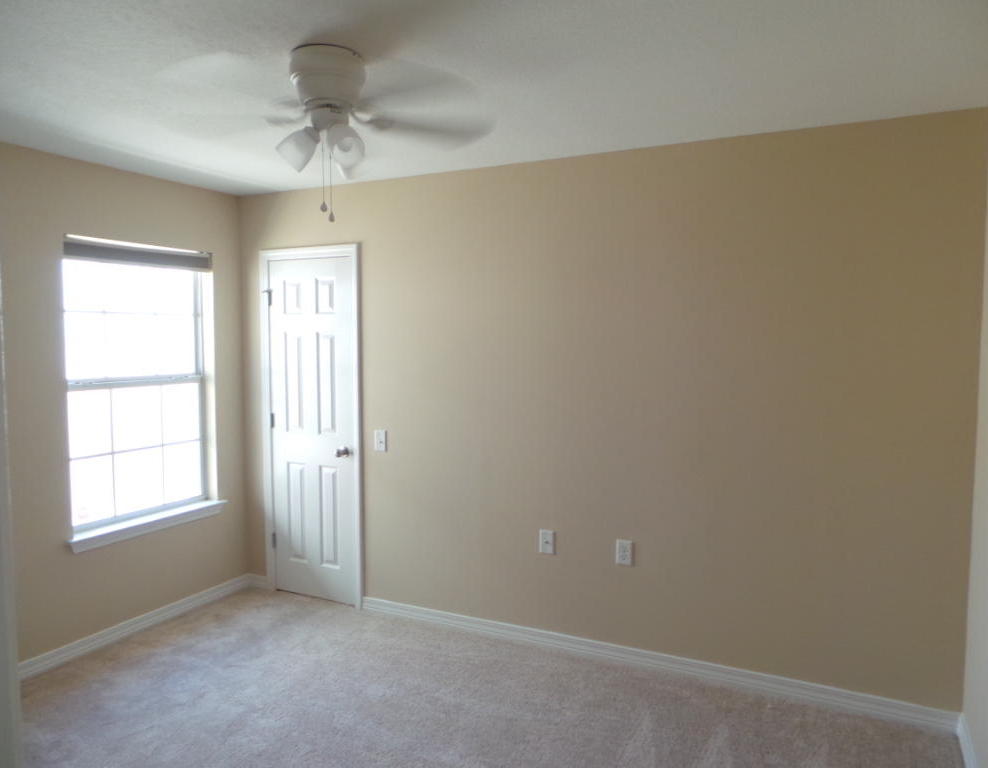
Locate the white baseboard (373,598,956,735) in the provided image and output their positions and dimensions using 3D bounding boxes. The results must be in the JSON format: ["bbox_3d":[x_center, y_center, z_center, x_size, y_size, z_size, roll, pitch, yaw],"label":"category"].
[{"bbox_3d":[0.550,1.311,3.332,2.913,0.082,0.016,2,4,26],"label":"white baseboard"}]

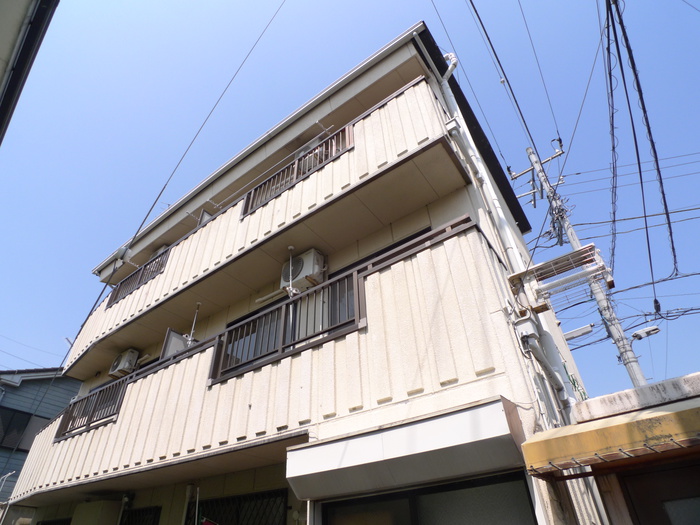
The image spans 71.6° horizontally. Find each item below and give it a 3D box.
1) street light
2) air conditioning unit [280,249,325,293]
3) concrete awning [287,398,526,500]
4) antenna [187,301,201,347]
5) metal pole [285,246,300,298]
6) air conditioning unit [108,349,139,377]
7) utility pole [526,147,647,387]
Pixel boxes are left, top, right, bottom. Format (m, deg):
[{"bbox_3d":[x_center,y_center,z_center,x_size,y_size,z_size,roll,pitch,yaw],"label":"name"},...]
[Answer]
[{"bbox_3d":[5.428,1.302,8.900,0.520,0.160,0.180,-27,-48,25],"label":"street light"},{"bbox_3d":[-0.690,0.155,7.000,0.640,0.510,0.270,-26,-48,24],"label":"air conditioning unit"},{"bbox_3d":[0.362,1.490,3.780,1.860,0.430,0.320,-23,-46,21],"label":"concrete awning"},{"bbox_3d":[-2.384,0.944,7.427,0.140,0.802,0.140,-27,-48,25],"label":"antenna"},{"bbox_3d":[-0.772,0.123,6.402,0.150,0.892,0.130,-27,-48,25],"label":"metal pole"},{"bbox_3d":[-4.331,1.926,9.300,0.580,0.470,0.270,-27,-48,25],"label":"air conditioning unit"},{"bbox_3d":[4.950,0.709,9.550,0.280,10.212,0.280,-27,-48,25],"label":"utility pole"}]

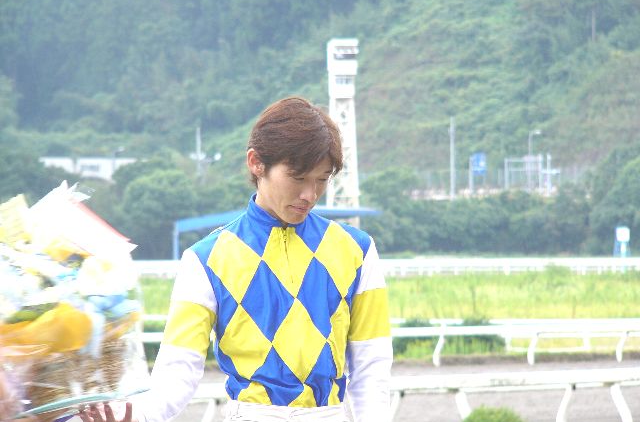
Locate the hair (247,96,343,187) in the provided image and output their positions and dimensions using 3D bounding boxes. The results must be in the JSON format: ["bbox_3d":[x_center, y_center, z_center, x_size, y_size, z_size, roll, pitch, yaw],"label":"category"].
[{"bbox_3d":[-0.051,-0.120,7.903,0.177,0.210,0.210,0,25,-36],"label":"hair"}]

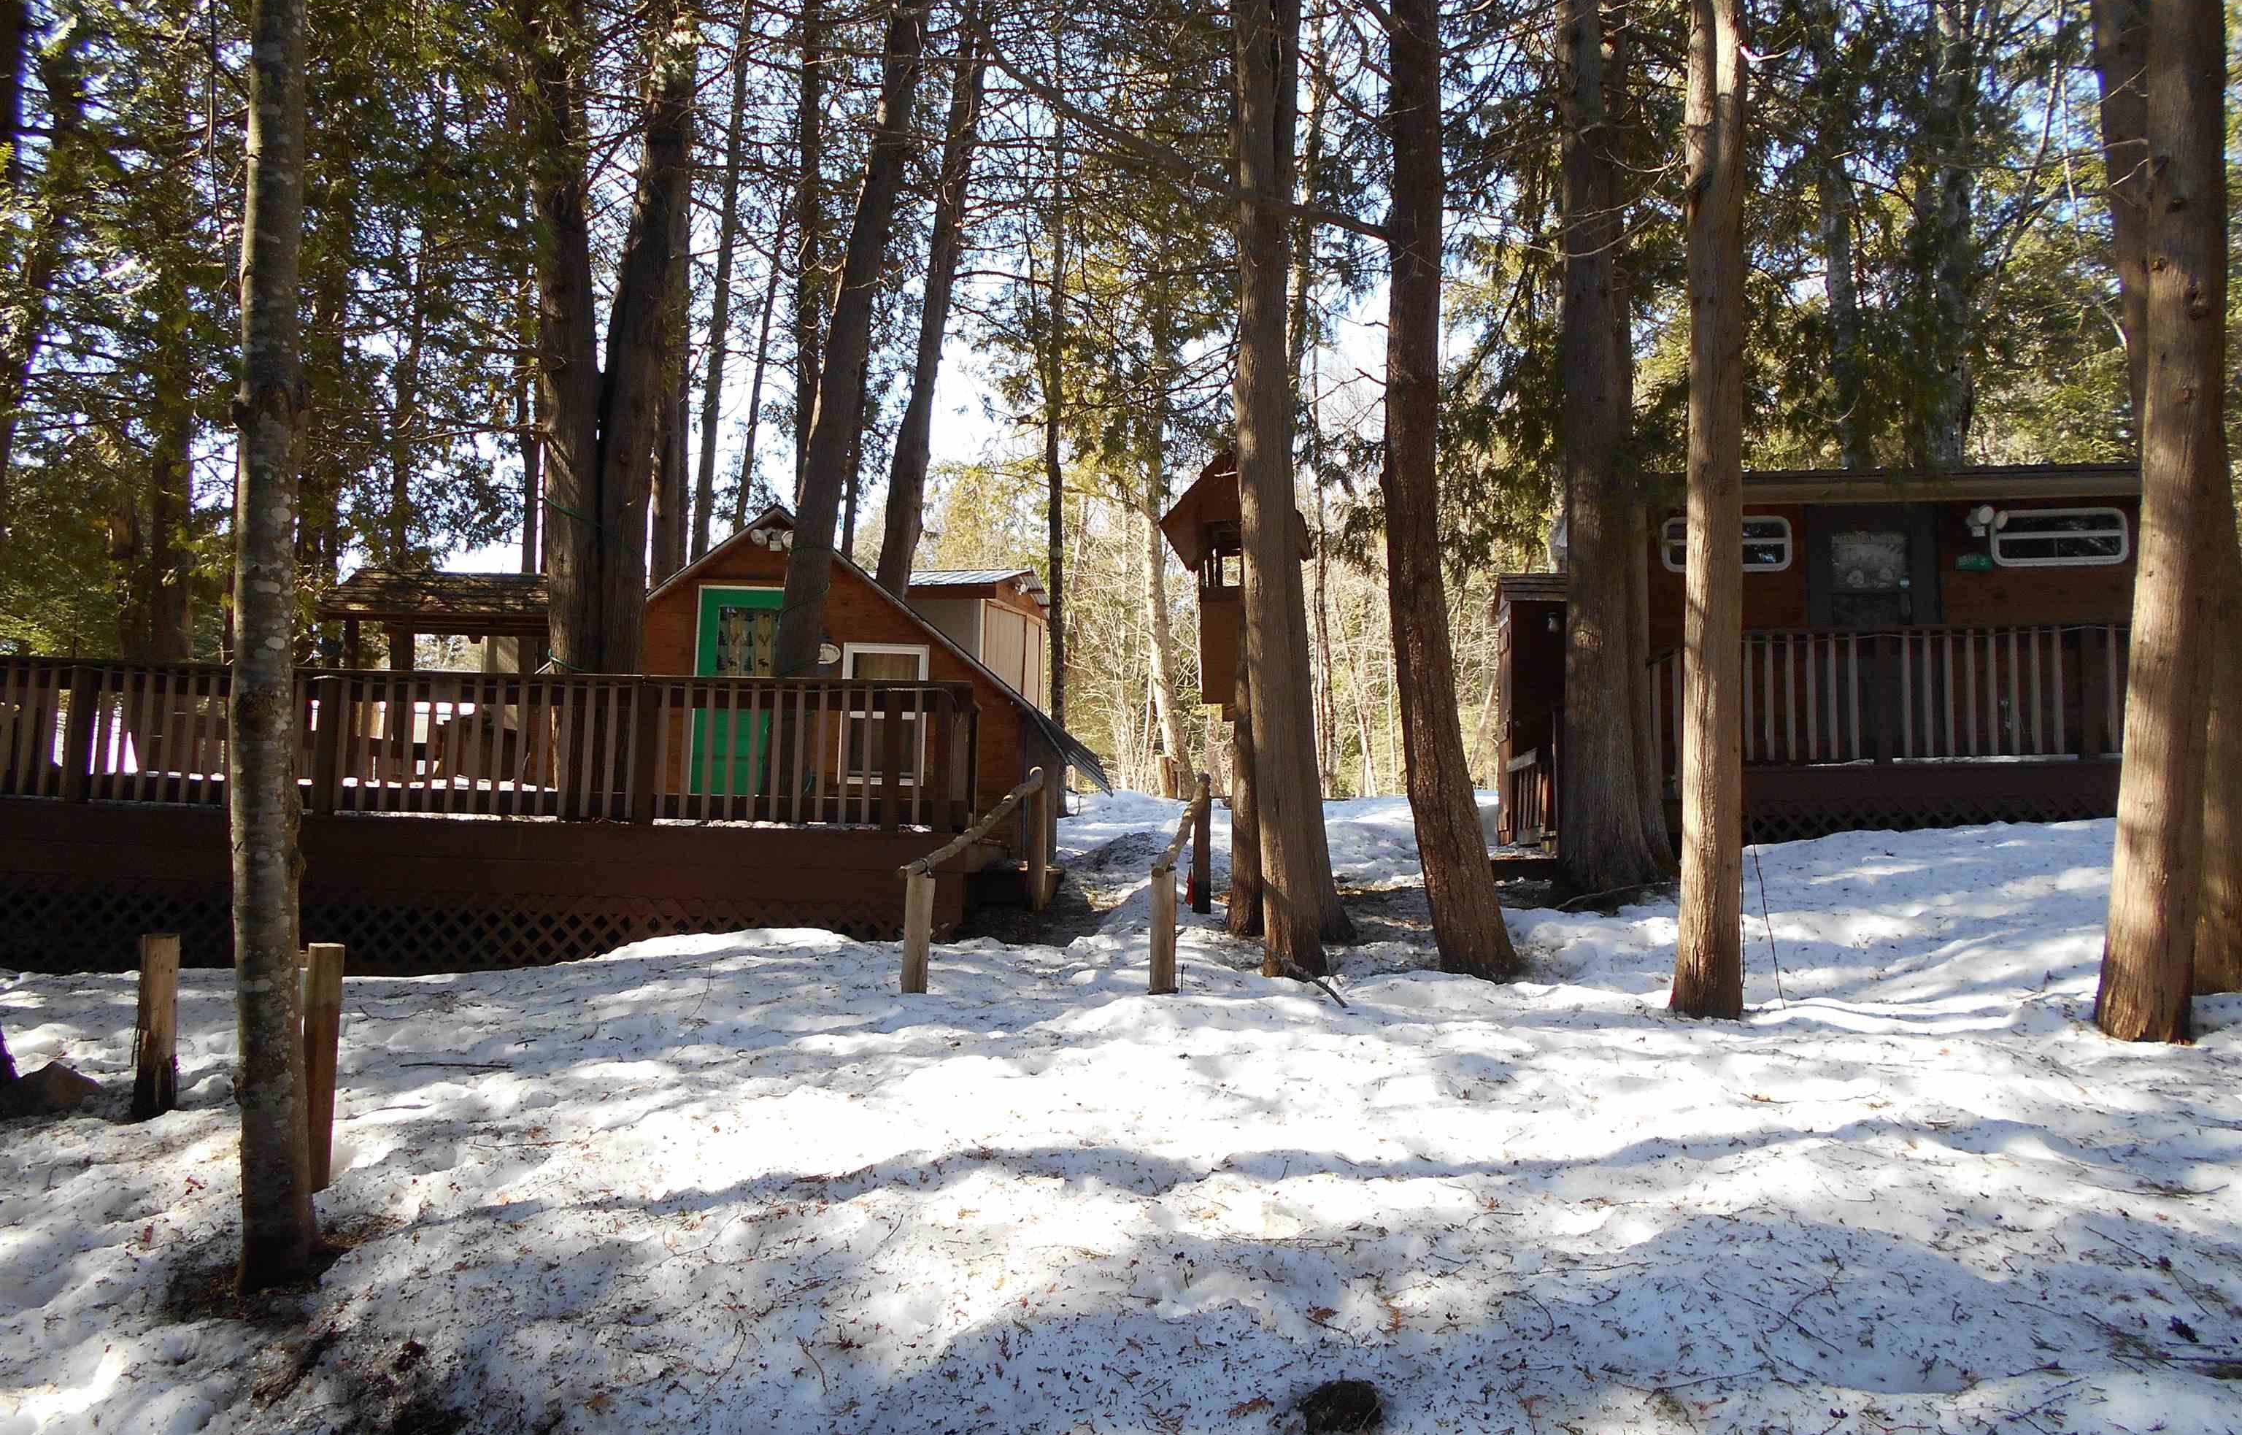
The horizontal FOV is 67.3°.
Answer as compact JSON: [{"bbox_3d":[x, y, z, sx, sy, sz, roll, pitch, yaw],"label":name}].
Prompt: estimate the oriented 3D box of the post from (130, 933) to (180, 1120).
[{"bbox_3d":[-3.369,1.069,5.884,0.110,0.622,0.110,5,-7,-30],"label":"post"}]

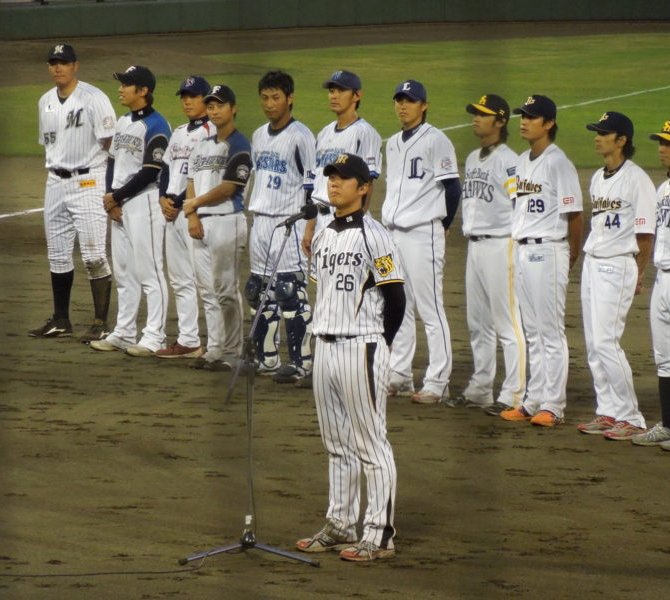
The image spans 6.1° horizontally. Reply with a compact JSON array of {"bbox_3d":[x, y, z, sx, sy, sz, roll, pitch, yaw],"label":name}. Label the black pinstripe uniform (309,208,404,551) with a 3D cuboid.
[{"bbox_3d":[0.090,0.367,28.980,0.340,1.574,0.490,-3,5,-38],"label":"black pinstripe uniform"}]

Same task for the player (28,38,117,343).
[{"bbox_3d":[-1.738,-0.728,41.546,0.570,1.933,0.380,3,5,35],"label":"player"}]

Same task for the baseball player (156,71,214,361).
[{"bbox_3d":[-0.941,-0.530,39.900,0.380,1.787,0.520,-4,6,-44],"label":"baseball player"}]

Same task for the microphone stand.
[{"bbox_3d":[-0.461,0.406,28.580,0.640,1.570,0.660,-2,5,-22],"label":"microphone stand"}]

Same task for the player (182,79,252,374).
[{"bbox_3d":[-0.739,-0.472,39.337,0.400,1.760,0.500,-4,6,-45],"label":"player"}]

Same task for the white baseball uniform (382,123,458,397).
[{"bbox_3d":[0.505,-0.244,36.484,0.330,1.570,0.500,-4,6,-44],"label":"white baseball uniform"}]

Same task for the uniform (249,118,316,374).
[{"bbox_3d":[-0.318,-0.329,37.883,0.500,1.538,0.330,3,5,37],"label":"uniform"}]

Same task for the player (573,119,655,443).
[{"bbox_3d":[1.567,-0.154,34.801,0.390,1.788,0.490,-3,5,-32],"label":"player"}]

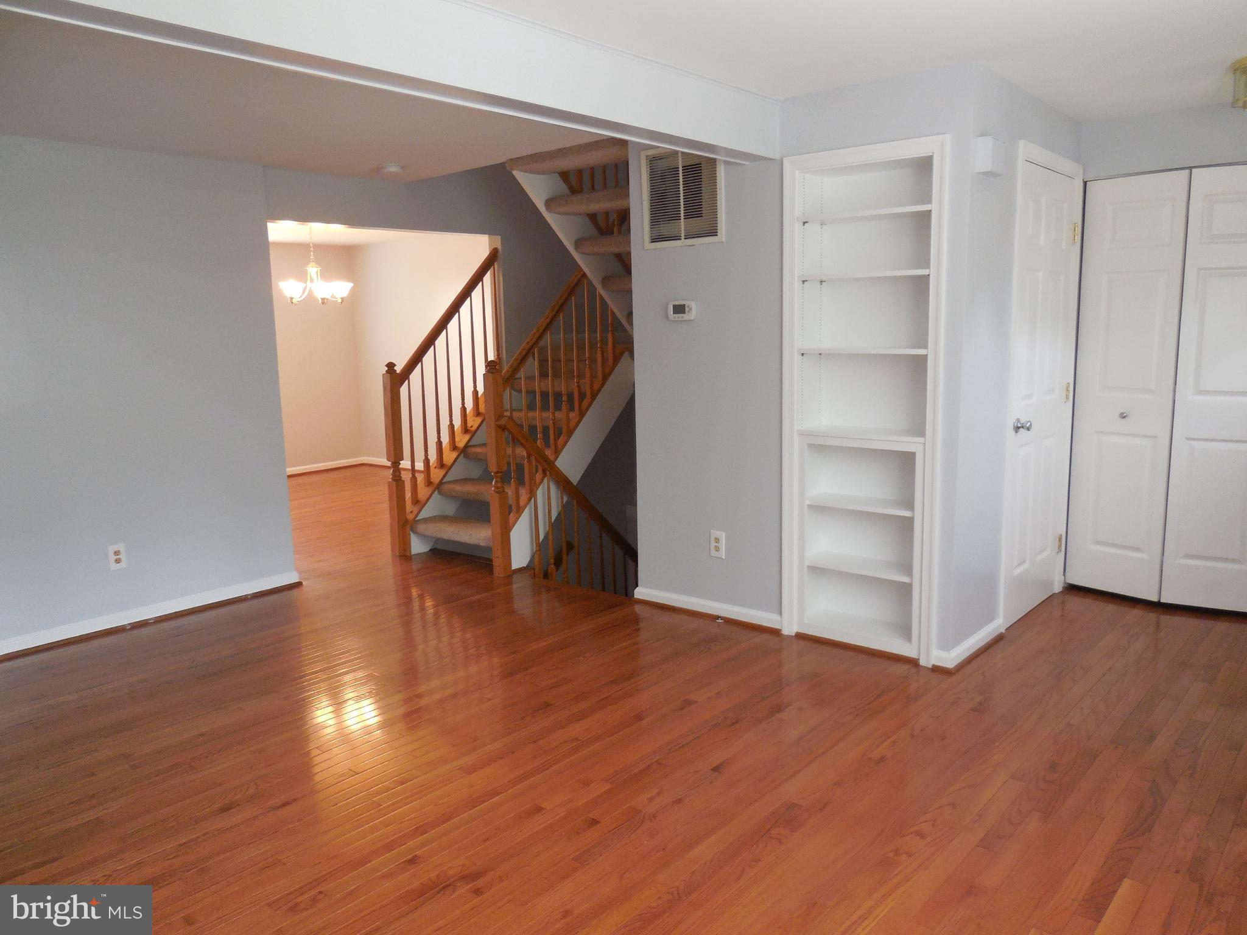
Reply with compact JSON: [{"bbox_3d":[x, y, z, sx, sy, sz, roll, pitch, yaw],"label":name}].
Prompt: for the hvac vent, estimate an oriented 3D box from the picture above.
[{"bbox_3d":[0.265,-1.257,4.158,0.462,0.460,0.027,6,11,41],"label":"hvac vent"}]

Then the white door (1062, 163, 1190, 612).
[{"bbox_3d":[2.432,-0.376,4.395,0.445,2.028,0.041,6,11,41],"label":"white door"}]

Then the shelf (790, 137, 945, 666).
[{"bbox_3d":[1.045,-0.252,3.808,0.662,2.054,0.258,6,11,41],"label":"shelf"}]

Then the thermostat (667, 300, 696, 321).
[{"bbox_3d":[0.264,-0.738,4.243,0.145,0.084,0.030,6,11,41],"label":"thermostat"}]

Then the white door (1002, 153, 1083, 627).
[{"bbox_3d":[1.934,-0.328,4.171,0.048,2.054,0.775,6,11,41],"label":"white door"}]

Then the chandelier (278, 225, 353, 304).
[{"bbox_3d":[-2.315,-1.555,6.793,0.600,0.640,0.600,6,11,41],"label":"chandelier"}]

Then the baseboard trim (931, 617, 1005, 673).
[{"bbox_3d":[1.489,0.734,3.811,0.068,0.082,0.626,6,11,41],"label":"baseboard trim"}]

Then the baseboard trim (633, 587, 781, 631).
[{"bbox_3d":[0.381,0.678,4.380,0.870,0.077,0.037,6,11,41],"label":"baseboard trim"}]

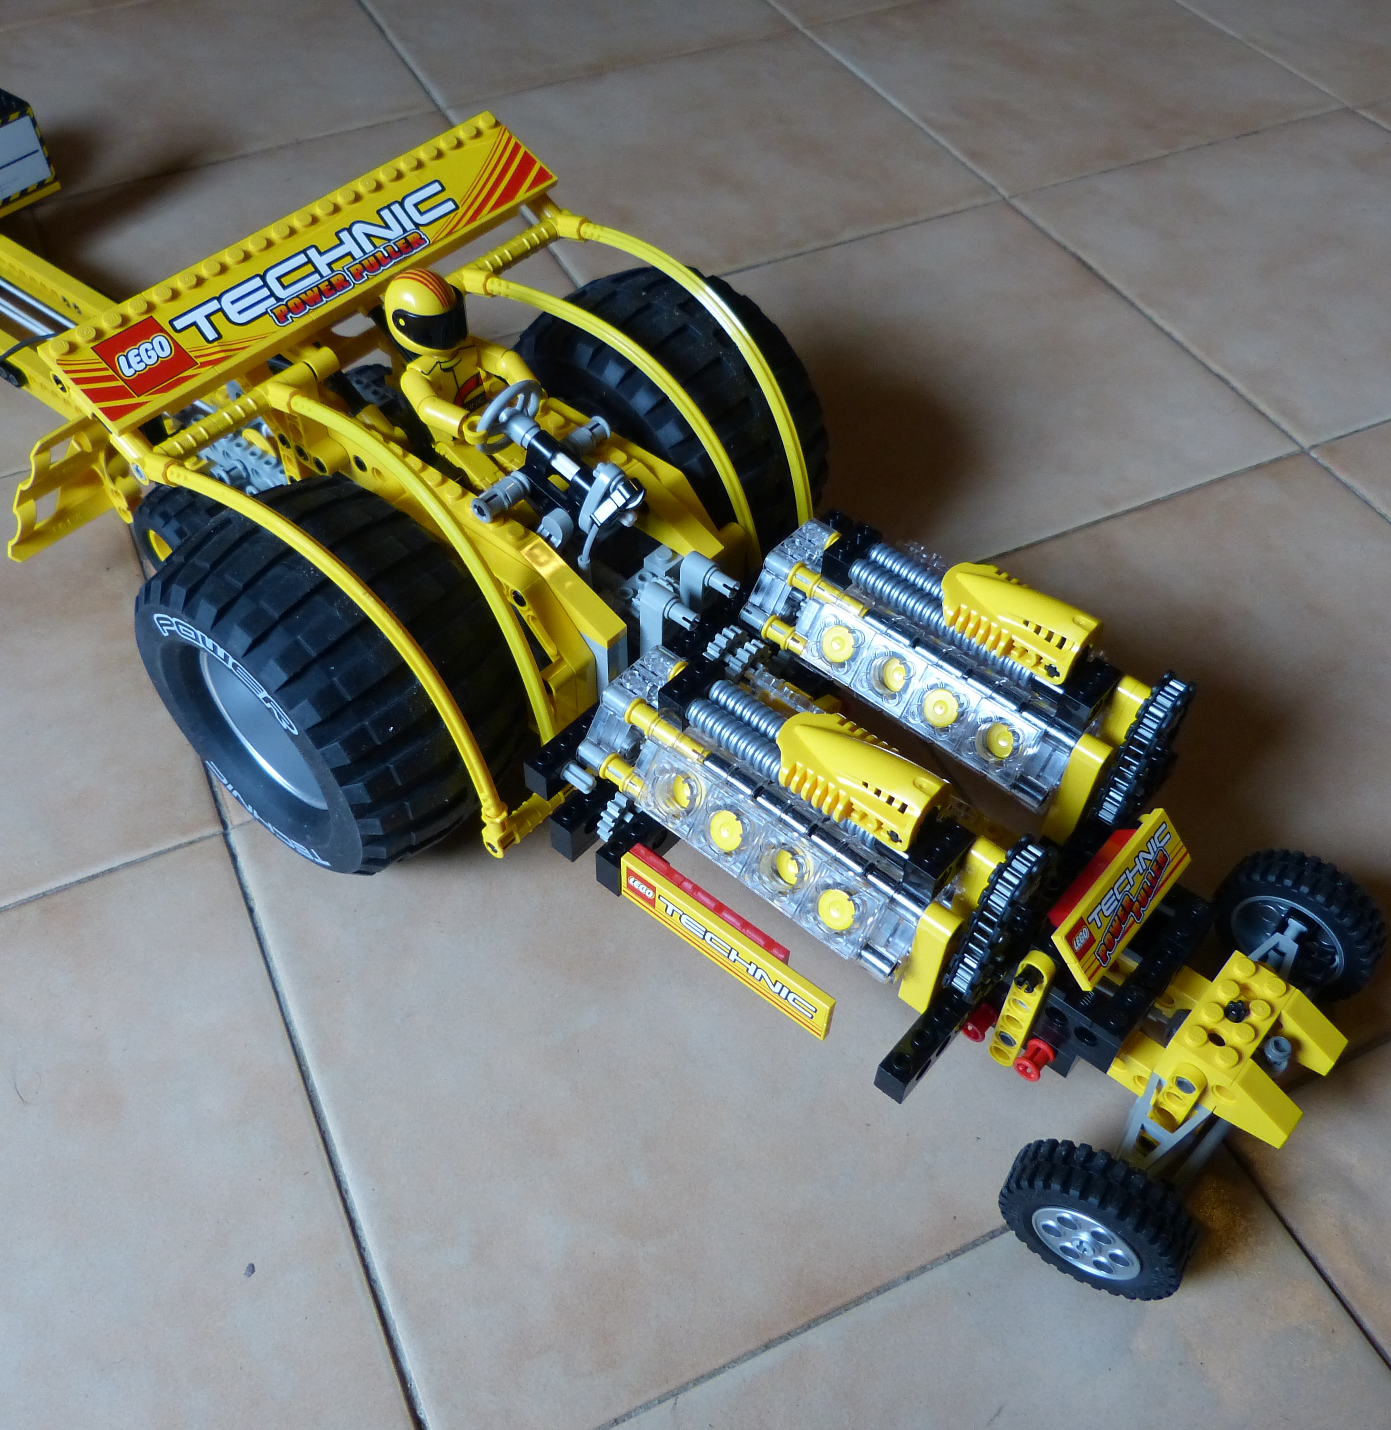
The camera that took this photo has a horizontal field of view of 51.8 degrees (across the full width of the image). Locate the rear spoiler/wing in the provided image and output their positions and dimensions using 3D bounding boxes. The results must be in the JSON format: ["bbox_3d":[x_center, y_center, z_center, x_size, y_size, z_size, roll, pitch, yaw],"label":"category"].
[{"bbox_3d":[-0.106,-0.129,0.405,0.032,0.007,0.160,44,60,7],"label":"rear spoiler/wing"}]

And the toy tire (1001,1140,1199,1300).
[{"bbox_3d":[0.093,0.117,0.331,0.043,0.043,0.015,25,54,21],"label":"toy tire"}]

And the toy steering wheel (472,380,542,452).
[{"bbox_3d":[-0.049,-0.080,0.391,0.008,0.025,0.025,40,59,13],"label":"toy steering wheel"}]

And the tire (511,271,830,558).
[{"bbox_3d":[-0.012,-0.089,0.470,0.108,0.108,0.061,32,57,26],"label":"tire"}]

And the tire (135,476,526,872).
[{"bbox_3d":[-0.101,-0.010,0.403,0.108,0.108,0.061,32,57,26],"label":"tire"}]

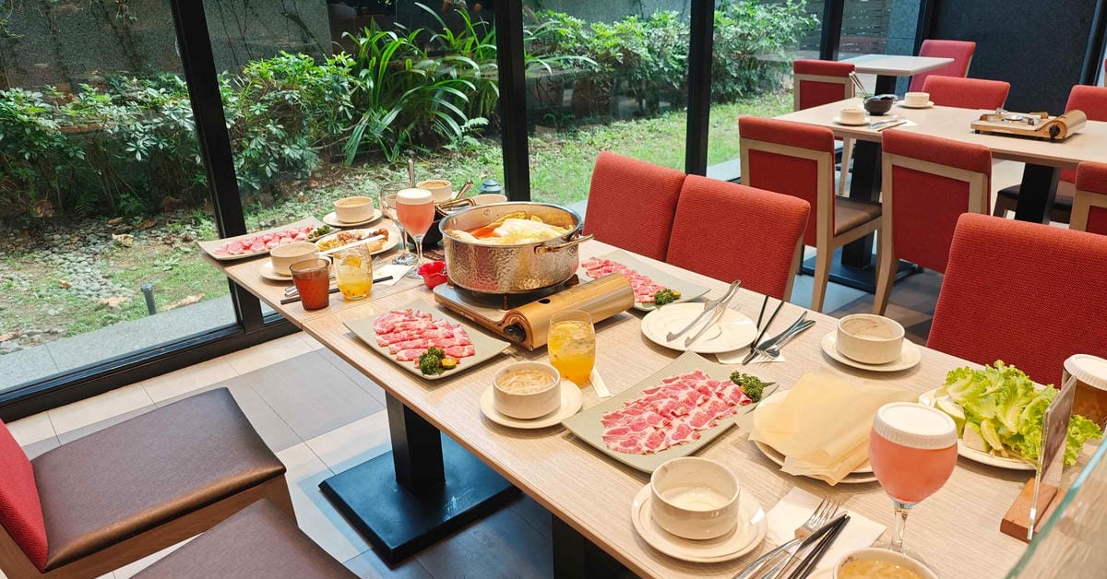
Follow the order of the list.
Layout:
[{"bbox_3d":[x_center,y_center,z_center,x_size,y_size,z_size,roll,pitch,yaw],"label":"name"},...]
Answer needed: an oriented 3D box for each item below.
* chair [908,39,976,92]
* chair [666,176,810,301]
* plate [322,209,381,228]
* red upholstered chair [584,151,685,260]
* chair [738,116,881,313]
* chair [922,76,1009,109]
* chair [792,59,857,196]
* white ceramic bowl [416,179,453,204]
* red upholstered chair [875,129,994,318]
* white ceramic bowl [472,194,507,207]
[{"bbox_3d":[2.635,-1.324,5.279,0.520,0.830,0.430,-17,27,-31],"label":"chair"},{"bbox_3d":[0.320,0.180,1.960,0.520,0.830,0.430,-18,28,-33],"label":"chair"},{"bbox_3d":[-0.553,-0.195,2.041,0.163,0.020,0.163,-2,23,1],"label":"plate"},{"bbox_3d":[0.079,0.059,2.268,0.520,0.830,0.430,-18,28,-32],"label":"red upholstered chair"},{"bbox_3d":[1.043,-0.287,2.990,0.520,0.830,0.430,-19,28,-34],"label":"chair"},{"bbox_3d":[1.816,-0.575,3.594,0.520,0.830,0.430,-18,28,-32],"label":"chair"},{"bbox_3d":[1.827,-1.045,4.698,0.520,0.830,0.430,-18,28,-33],"label":"chair"},{"bbox_3d":[-0.348,-0.281,2.148,0.101,0.053,0.101,-2,23,1],"label":"white ceramic bowl"},{"bbox_3d":[1.453,-0.170,2.677,0.520,0.830,0.430,-17,27,-30],"label":"red upholstered chair"},{"bbox_3d":[-0.168,-0.221,1.990,0.098,0.053,0.098,-2,23,1],"label":"white ceramic bowl"}]

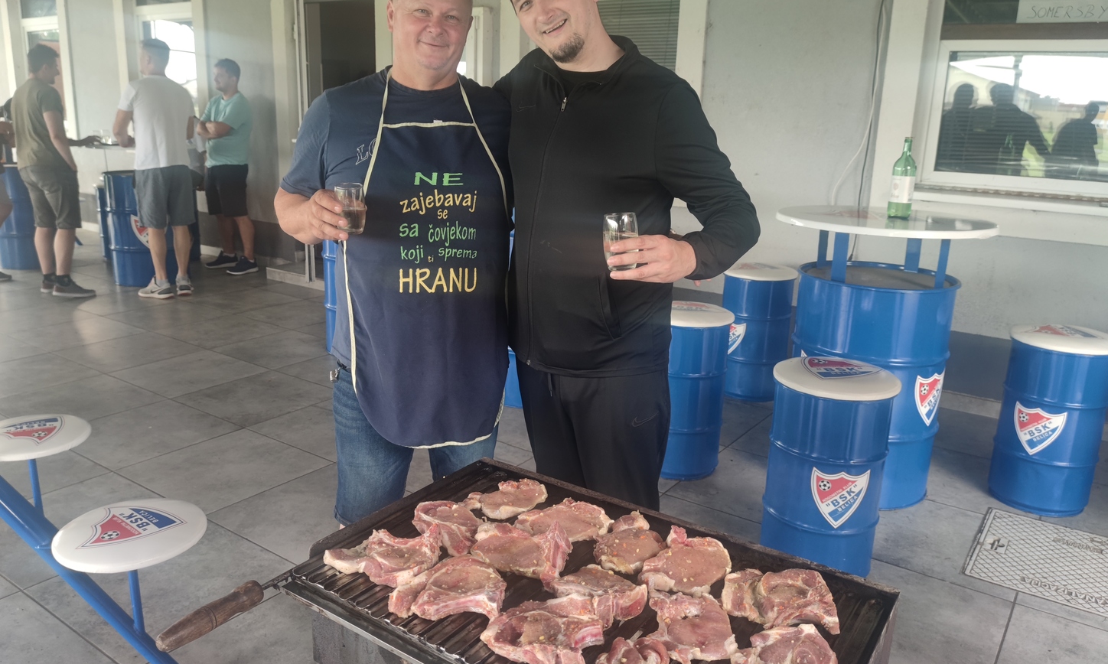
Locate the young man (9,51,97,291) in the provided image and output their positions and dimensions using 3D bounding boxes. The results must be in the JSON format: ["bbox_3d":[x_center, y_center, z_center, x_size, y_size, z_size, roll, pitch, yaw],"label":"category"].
[{"bbox_3d":[-3.729,-1.200,5.803,0.500,1.800,0.550,11,18,31],"label":"young man"}]

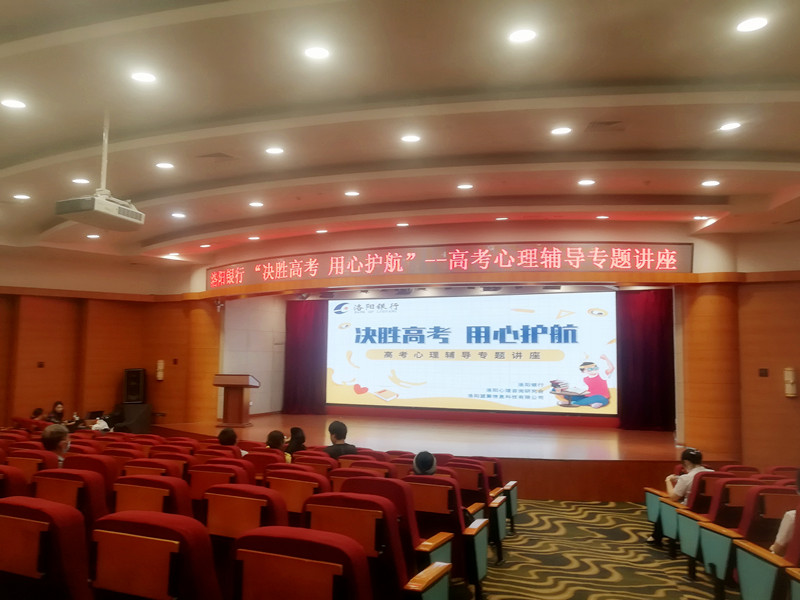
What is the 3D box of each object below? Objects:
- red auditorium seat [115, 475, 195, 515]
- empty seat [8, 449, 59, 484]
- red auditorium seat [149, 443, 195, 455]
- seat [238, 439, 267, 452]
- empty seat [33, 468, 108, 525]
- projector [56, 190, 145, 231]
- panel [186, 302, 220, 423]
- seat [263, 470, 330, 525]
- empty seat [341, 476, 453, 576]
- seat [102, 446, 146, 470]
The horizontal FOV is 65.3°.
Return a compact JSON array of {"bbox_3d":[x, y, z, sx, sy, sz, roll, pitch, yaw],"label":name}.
[{"bbox_3d":[-1.194,1.397,3.337,0.570,0.980,0.620,-2,-6,22],"label":"red auditorium seat"},{"bbox_3d":[-2.685,1.663,4.910,0.570,1.030,0.680,-1,-5,19],"label":"empty seat"},{"bbox_3d":[-2.333,2.037,6.729,0.570,1.030,0.680,-1,-5,19],"label":"red auditorium seat"},{"bbox_3d":[-1.821,2.345,8.200,0.570,0.980,0.620,-2,-6,22],"label":"seat"},{"bbox_3d":[-1.710,1.448,3.590,0.570,1.030,0.680,-1,-5,20],"label":"empty seat"},{"bbox_3d":[-2.585,-0.765,5.458,0.433,0.140,0.587,-2,-6,22],"label":"projector"},{"bbox_3d":[-4.740,1.477,15.123,0.920,2.940,0.250,4,-7,-36],"label":"panel"},{"bbox_3d":[-0.555,1.611,4.141,0.570,1.030,0.680,-1,-5,21],"label":"seat"},{"bbox_3d":[0.006,1.596,3.926,0.600,1.030,0.680,-2,-5,21],"label":"empty seat"},{"bbox_3d":[-2.370,1.825,5.647,0.570,0.980,0.620,-2,-6,22],"label":"seat"}]

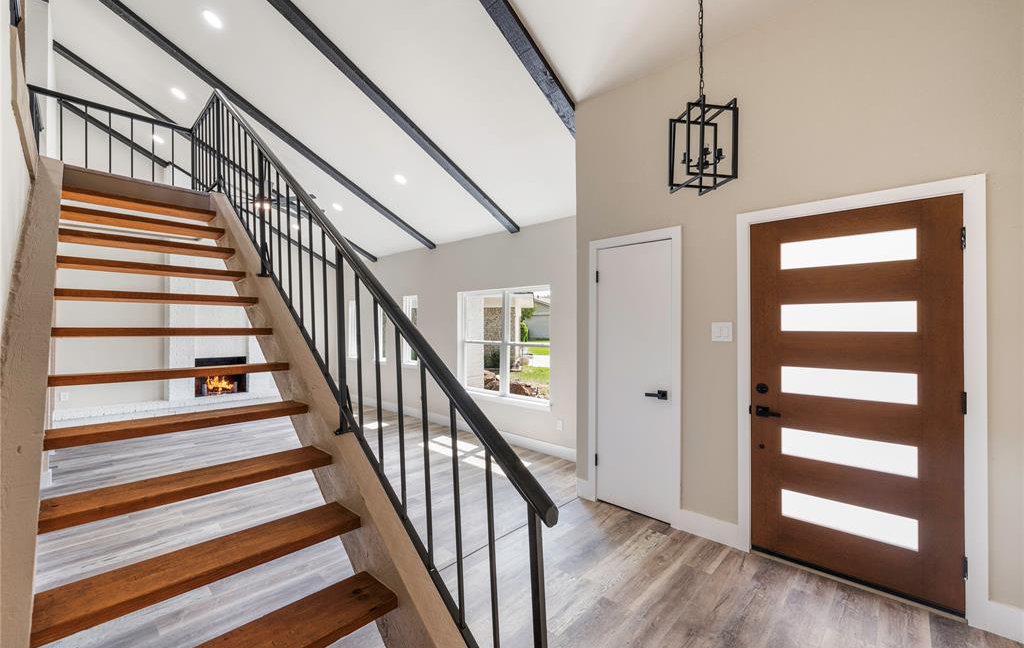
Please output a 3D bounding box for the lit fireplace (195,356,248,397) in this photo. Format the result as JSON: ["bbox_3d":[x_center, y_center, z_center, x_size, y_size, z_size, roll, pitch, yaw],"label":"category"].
[{"bbox_3d":[-5.020,0.883,6.835,0.350,0.625,0.746,0,-1,42],"label":"lit fireplace"}]

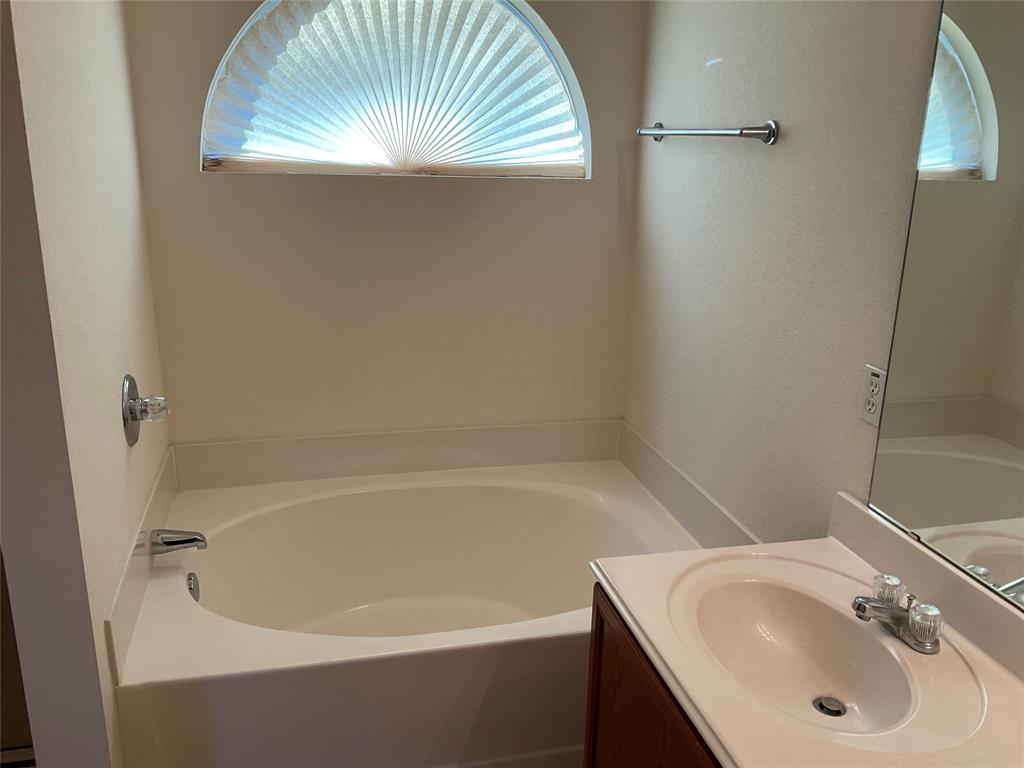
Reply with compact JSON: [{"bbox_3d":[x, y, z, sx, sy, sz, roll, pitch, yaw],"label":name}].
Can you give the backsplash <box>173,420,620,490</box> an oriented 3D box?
[{"bbox_3d":[-0.343,0.234,2.911,1.524,0.157,0.014,-3,17,-14],"label":"backsplash"}]

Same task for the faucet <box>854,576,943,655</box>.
[{"bbox_3d":[0.655,0.397,1.487,0.143,0.080,0.157,-3,17,-14],"label":"faucet"}]

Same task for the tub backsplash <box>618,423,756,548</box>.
[{"bbox_3d":[0.510,0.345,2.618,0.014,0.157,1.026,-3,17,-14],"label":"tub backsplash"}]

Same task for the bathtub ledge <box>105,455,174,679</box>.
[{"bbox_3d":[-0.956,0.414,2.265,0.014,0.157,1.026,-3,17,-14],"label":"bathtub ledge"}]

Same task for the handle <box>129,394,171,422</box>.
[{"bbox_3d":[-0.898,0.063,2.129,0.092,0.065,0.064,-3,17,-14],"label":"handle"}]

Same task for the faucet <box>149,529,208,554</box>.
[{"bbox_3d":[-0.876,0.410,2.254,0.142,0.060,0.055,-3,17,-14],"label":"faucet"}]

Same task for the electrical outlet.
[{"bbox_3d":[0.717,0.024,1.707,0.007,0.113,0.070,-3,17,-14],"label":"electrical outlet"}]

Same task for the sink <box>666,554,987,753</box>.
[{"bbox_3d":[0.525,0.499,1.506,0.487,0.140,0.582,-3,17,-14],"label":"sink"}]

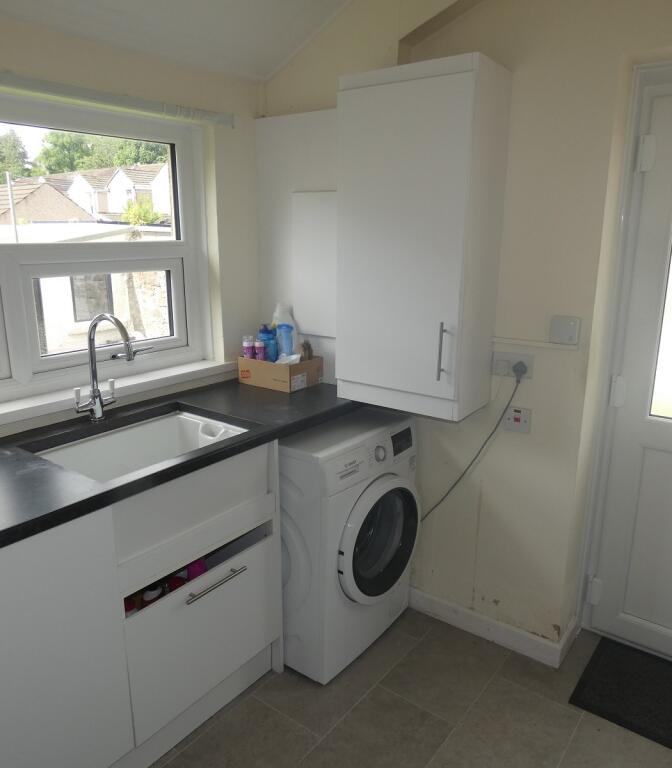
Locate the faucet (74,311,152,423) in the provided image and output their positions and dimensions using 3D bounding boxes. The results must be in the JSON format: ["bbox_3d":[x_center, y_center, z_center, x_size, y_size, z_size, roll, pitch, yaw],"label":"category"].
[{"bbox_3d":[-0.747,-0.047,1.941,0.245,0.365,0.155,10,17,35],"label":"faucet"}]

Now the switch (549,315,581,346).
[{"bbox_3d":[0.739,-0.174,1.918,0.087,0.087,0.020,10,17,35],"label":"switch"}]

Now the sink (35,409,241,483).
[{"bbox_3d":[-0.574,0.297,1.877,0.460,0.205,0.585,10,17,35],"label":"sink"}]

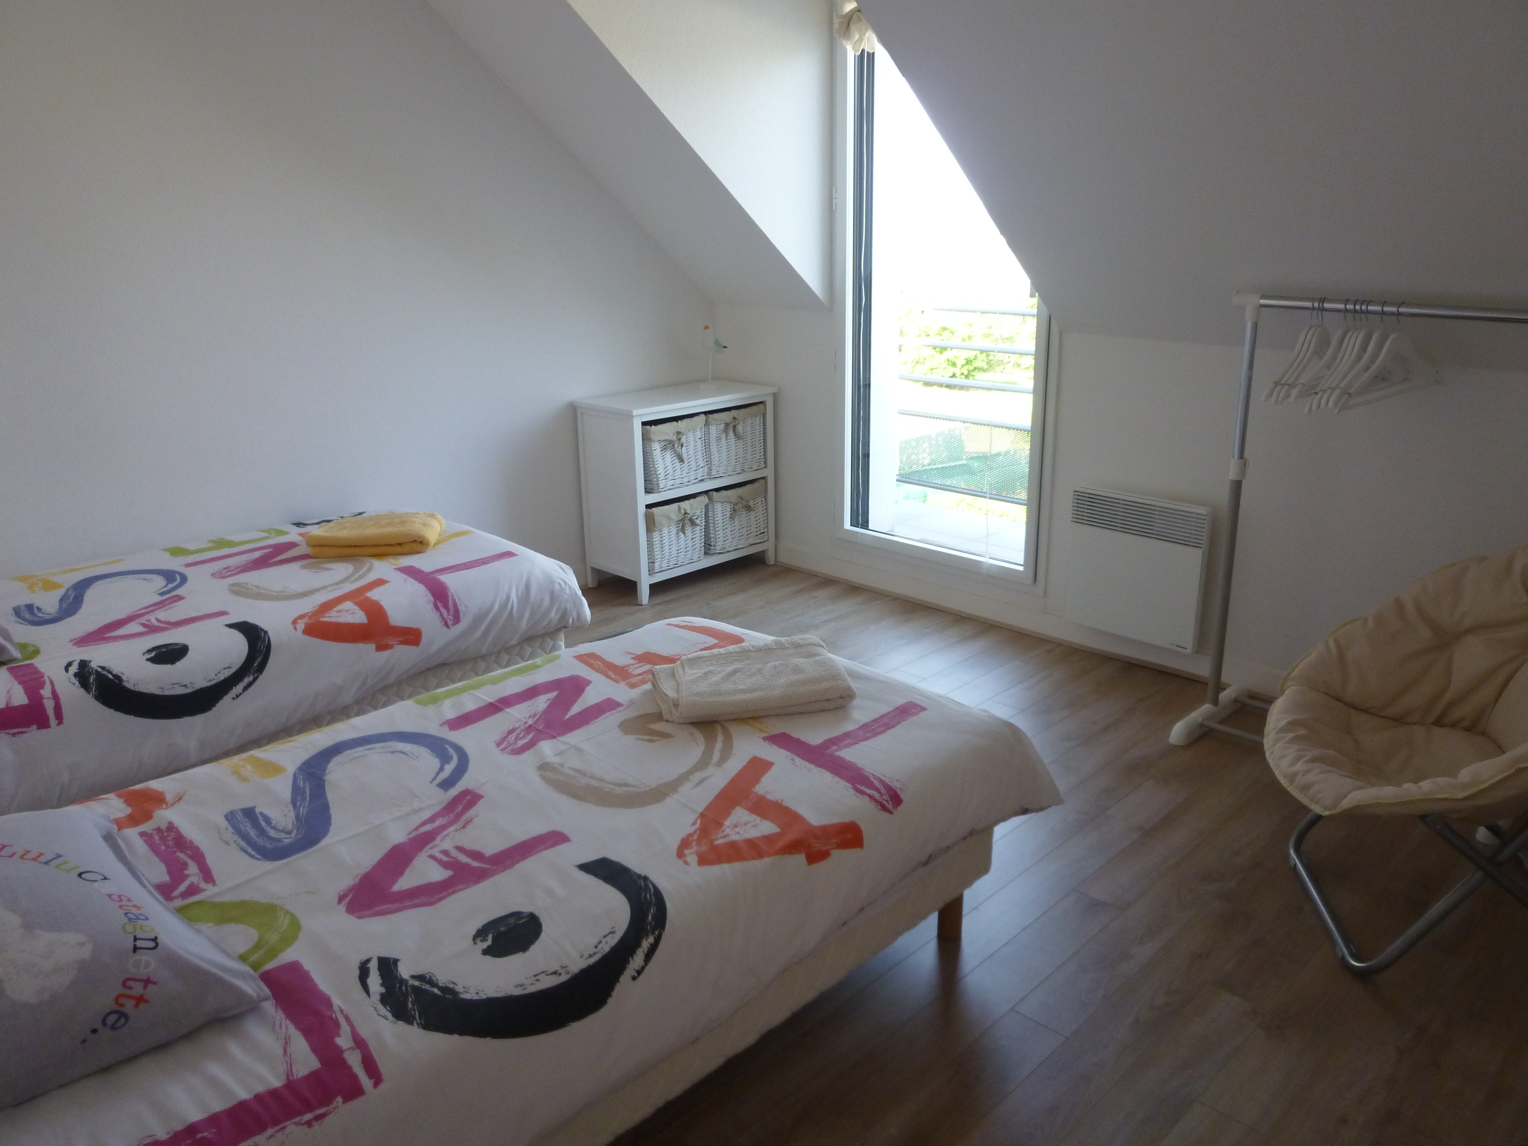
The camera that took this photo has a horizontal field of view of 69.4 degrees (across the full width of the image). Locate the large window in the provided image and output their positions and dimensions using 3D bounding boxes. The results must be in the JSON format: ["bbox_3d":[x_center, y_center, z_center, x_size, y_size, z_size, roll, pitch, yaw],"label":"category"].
[{"bbox_3d":[0.613,-0.978,3.740,0.877,1.960,0.081,16,24,42],"label":"large window"}]

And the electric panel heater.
[{"bbox_3d":[1.151,-0.015,3.402,0.428,0.439,0.074,16,24,42],"label":"electric panel heater"}]

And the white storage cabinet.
[{"bbox_3d":[-0.323,-0.338,4.372,0.358,0.737,0.736,16,24,42],"label":"white storage cabinet"}]

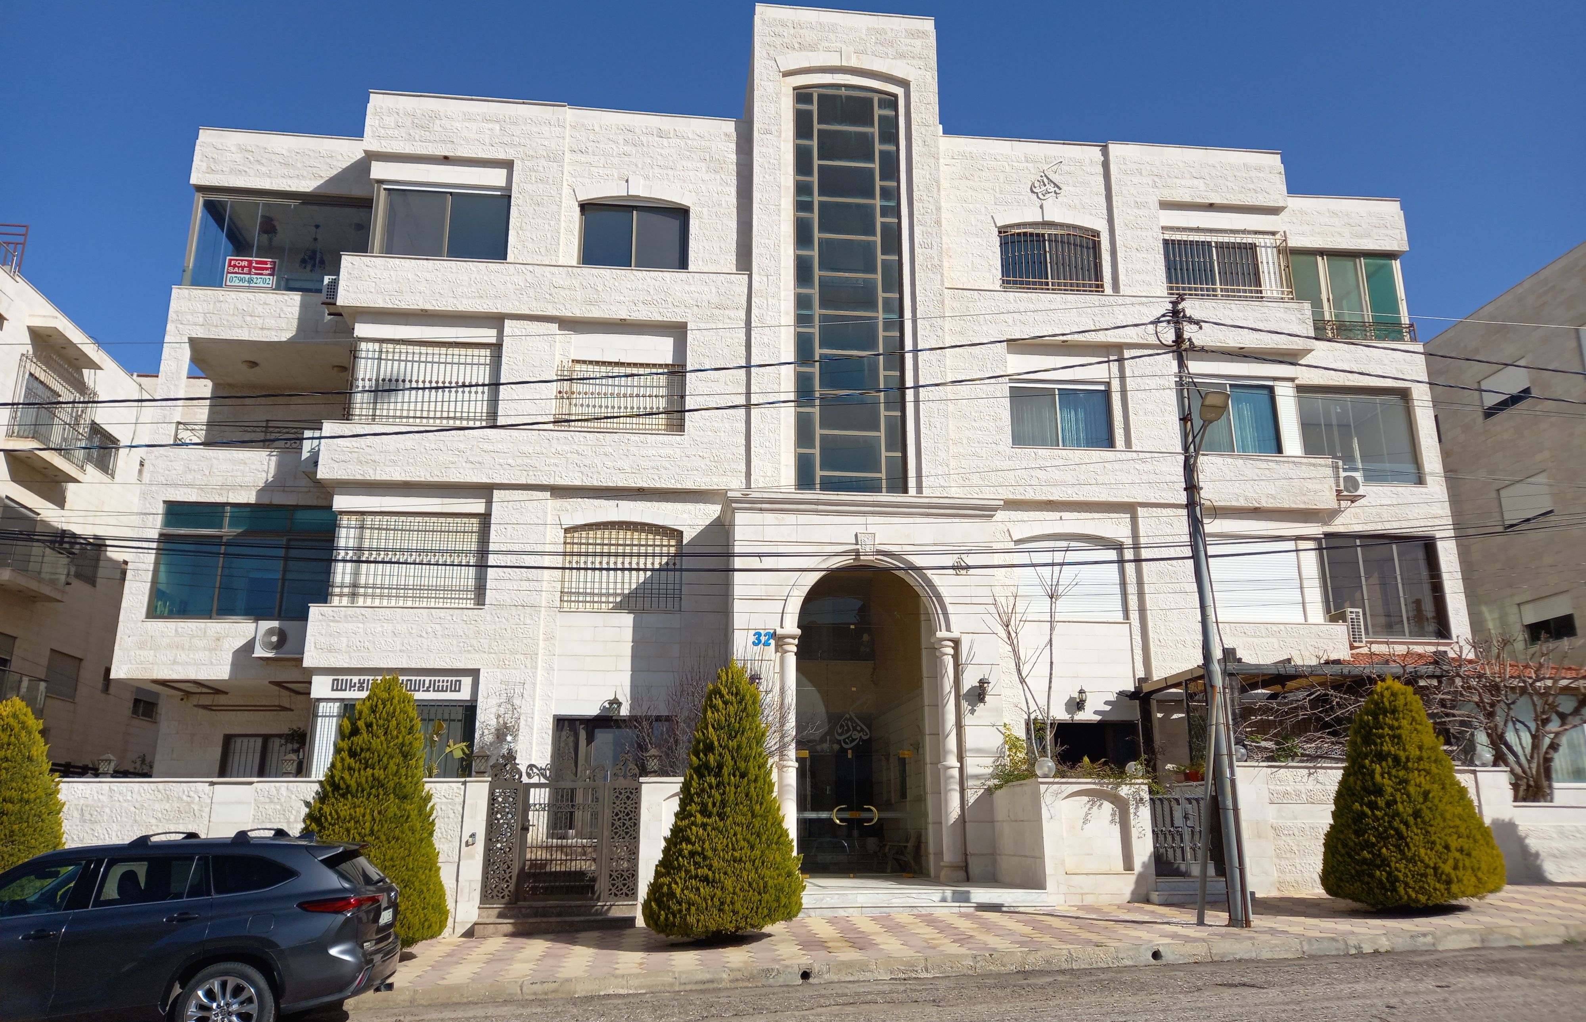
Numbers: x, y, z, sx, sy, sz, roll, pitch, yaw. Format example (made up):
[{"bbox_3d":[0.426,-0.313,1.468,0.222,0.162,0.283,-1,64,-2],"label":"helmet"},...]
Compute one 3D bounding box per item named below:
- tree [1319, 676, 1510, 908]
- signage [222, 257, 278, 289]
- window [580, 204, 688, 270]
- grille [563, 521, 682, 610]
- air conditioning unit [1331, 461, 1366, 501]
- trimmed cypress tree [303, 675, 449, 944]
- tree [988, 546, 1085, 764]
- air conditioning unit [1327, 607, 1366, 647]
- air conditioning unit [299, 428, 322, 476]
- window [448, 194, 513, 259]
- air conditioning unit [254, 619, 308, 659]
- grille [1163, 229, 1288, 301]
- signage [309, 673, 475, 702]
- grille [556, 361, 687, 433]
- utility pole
[{"bbox_3d":[7.815,3.600,14.737,2.070,2.890,2.070,2,-16,-6],"label":"tree"},{"bbox_3d":[-10.981,-4.806,23.213,0.980,0.670,0.030,2,-16,-6],"label":"signage"},{"bbox_3d":[-3.058,-5.214,22.045,2.080,1.550,0.150,2,-16,-7],"label":"window"},{"bbox_3d":[-3.097,1.016,20.736,2.130,1.580,0.120,2,-16,-6],"label":"grille"},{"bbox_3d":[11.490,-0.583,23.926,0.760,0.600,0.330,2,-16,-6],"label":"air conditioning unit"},{"bbox_3d":[-4.932,3.601,13.851,1.660,3.300,1.660,2,-16,-7],"label":"trimmed cypress tree"},{"bbox_3d":[3.680,2.225,17.327,1.550,3.600,1.300,2,-16,-7],"label":"tree"},{"bbox_3d":[10.600,2.295,21.936,0.290,0.680,0.800,2,-16,-7],"label":"air conditioning unit"},{"bbox_3d":[-8.514,-0.926,20.550,0.330,0.730,0.820,2,-16,-7],"label":"air conditioning unit"},{"bbox_3d":[-6.210,-5.554,22.598,1.160,1.540,0.080,2,-16,-6],"label":"window"},{"bbox_3d":[-9.233,2.353,20.818,0.950,0.660,0.360,2,-16,-6],"label":"air conditioning unit"},{"bbox_3d":[9.021,-5.061,23.891,2.710,1.650,0.260,2,-16,-6],"label":"grille"},{"bbox_3d":[-6.712,2.961,19.306,2.680,0.450,0.100,2,-16,-7],"label":"signage"},{"bbox_3d":[-3.123,-2.052,20.770,2.330,1.270,0.150,2,-16,-7],"label":"grille"},{"bbox_3d":[5.271,0.934,14.440,0.850,8.200,0.950,2,-16,-7],"label":"utility pole"}]

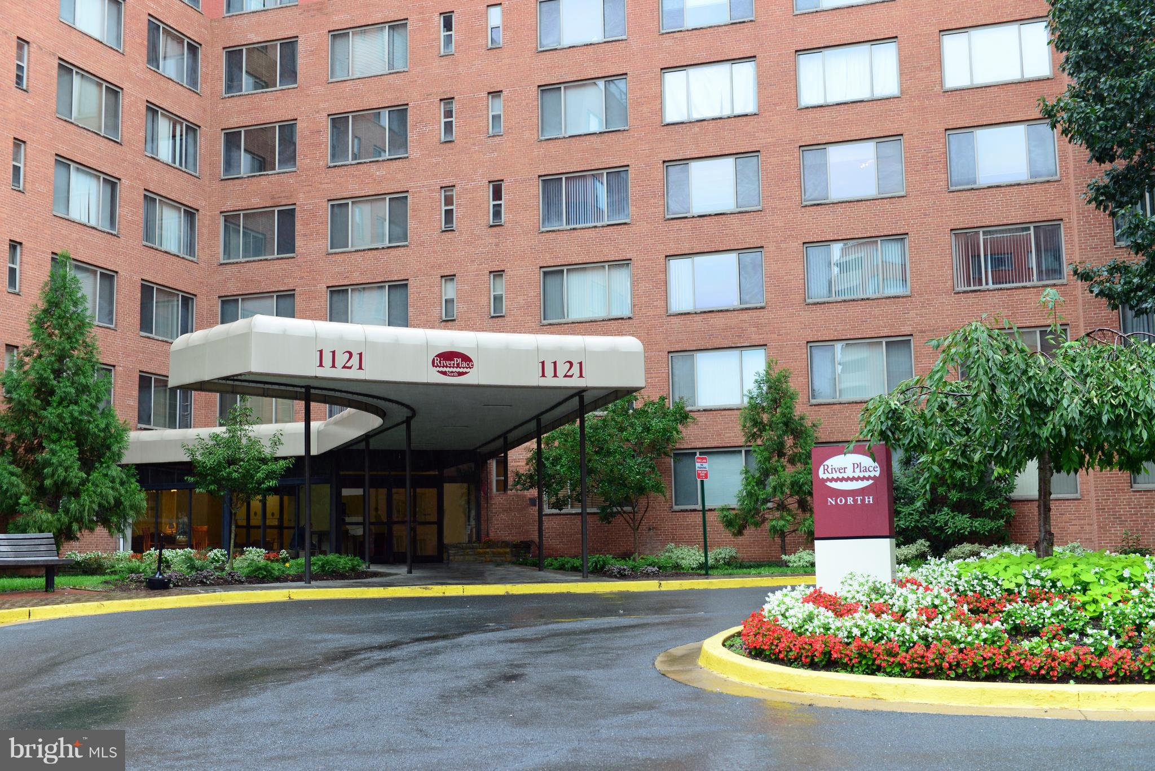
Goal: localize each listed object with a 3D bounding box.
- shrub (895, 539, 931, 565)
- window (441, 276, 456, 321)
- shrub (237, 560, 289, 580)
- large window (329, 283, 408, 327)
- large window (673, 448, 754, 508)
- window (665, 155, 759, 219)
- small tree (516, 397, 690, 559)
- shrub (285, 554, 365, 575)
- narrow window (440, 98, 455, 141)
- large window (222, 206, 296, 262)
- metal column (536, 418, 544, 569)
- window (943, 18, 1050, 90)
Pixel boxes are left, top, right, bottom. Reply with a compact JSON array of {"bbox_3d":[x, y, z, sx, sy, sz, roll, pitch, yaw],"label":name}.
[{"bbox_3d":[7.668,3.830,31.000,0.880,0.620,0.750,-3,-8,19],"label":"shrub"},{"bbox_3d":[-3.779,-2.556,39.771,0.445,1.320,0.130,-4,-8,19],"label":"window"},{"bbox_3d":[-5.749,3.377,24.723,0.940,0.345,0.800,-1,-8,0],"label":"shrub"},{"bbox_3d":[-6.220,-2.211,40.099,2.680,1.560,0.120,-3,-8,19],"label":"large window"},{"bbox_3d":[3.865,2.493,36.152,2.663,1.517,0.120,-4,-8,18],"label":"large window"},{"bbox_3d":[3.761,-5.543,37.499,2.720,1.640,0.150,-4,-8,19],"label":"window"},{"bbox_3d":[0.627,2.379,35.078,4.566,4.344,4.000,-1,-7,0],"label":"small tree"},{"bbox_3d":[-5.749,4.074,30.730,1.809,0.469,1.100,-1,-7,0],"label":"shrub"},{"bbox_3d":[-3.873,-7.917,40.272,0.440,1.280,0.130,-4,-8,18],"label":"narrow window"},{"bbox_3d":[-9.972,-4.712,42.192,2.720,1.640,0.150,-4,-8,19],"label":"large window"},{"bbox_3d":[-0.759,2.225,27.545,0.100,3.120,0.100,1,-8,-13],"label":"metal column"},{"bbox_3d":[10.917,-8.631,35.152,2.654,1.571,0.130,-4,-8,19],"label":"window"}]

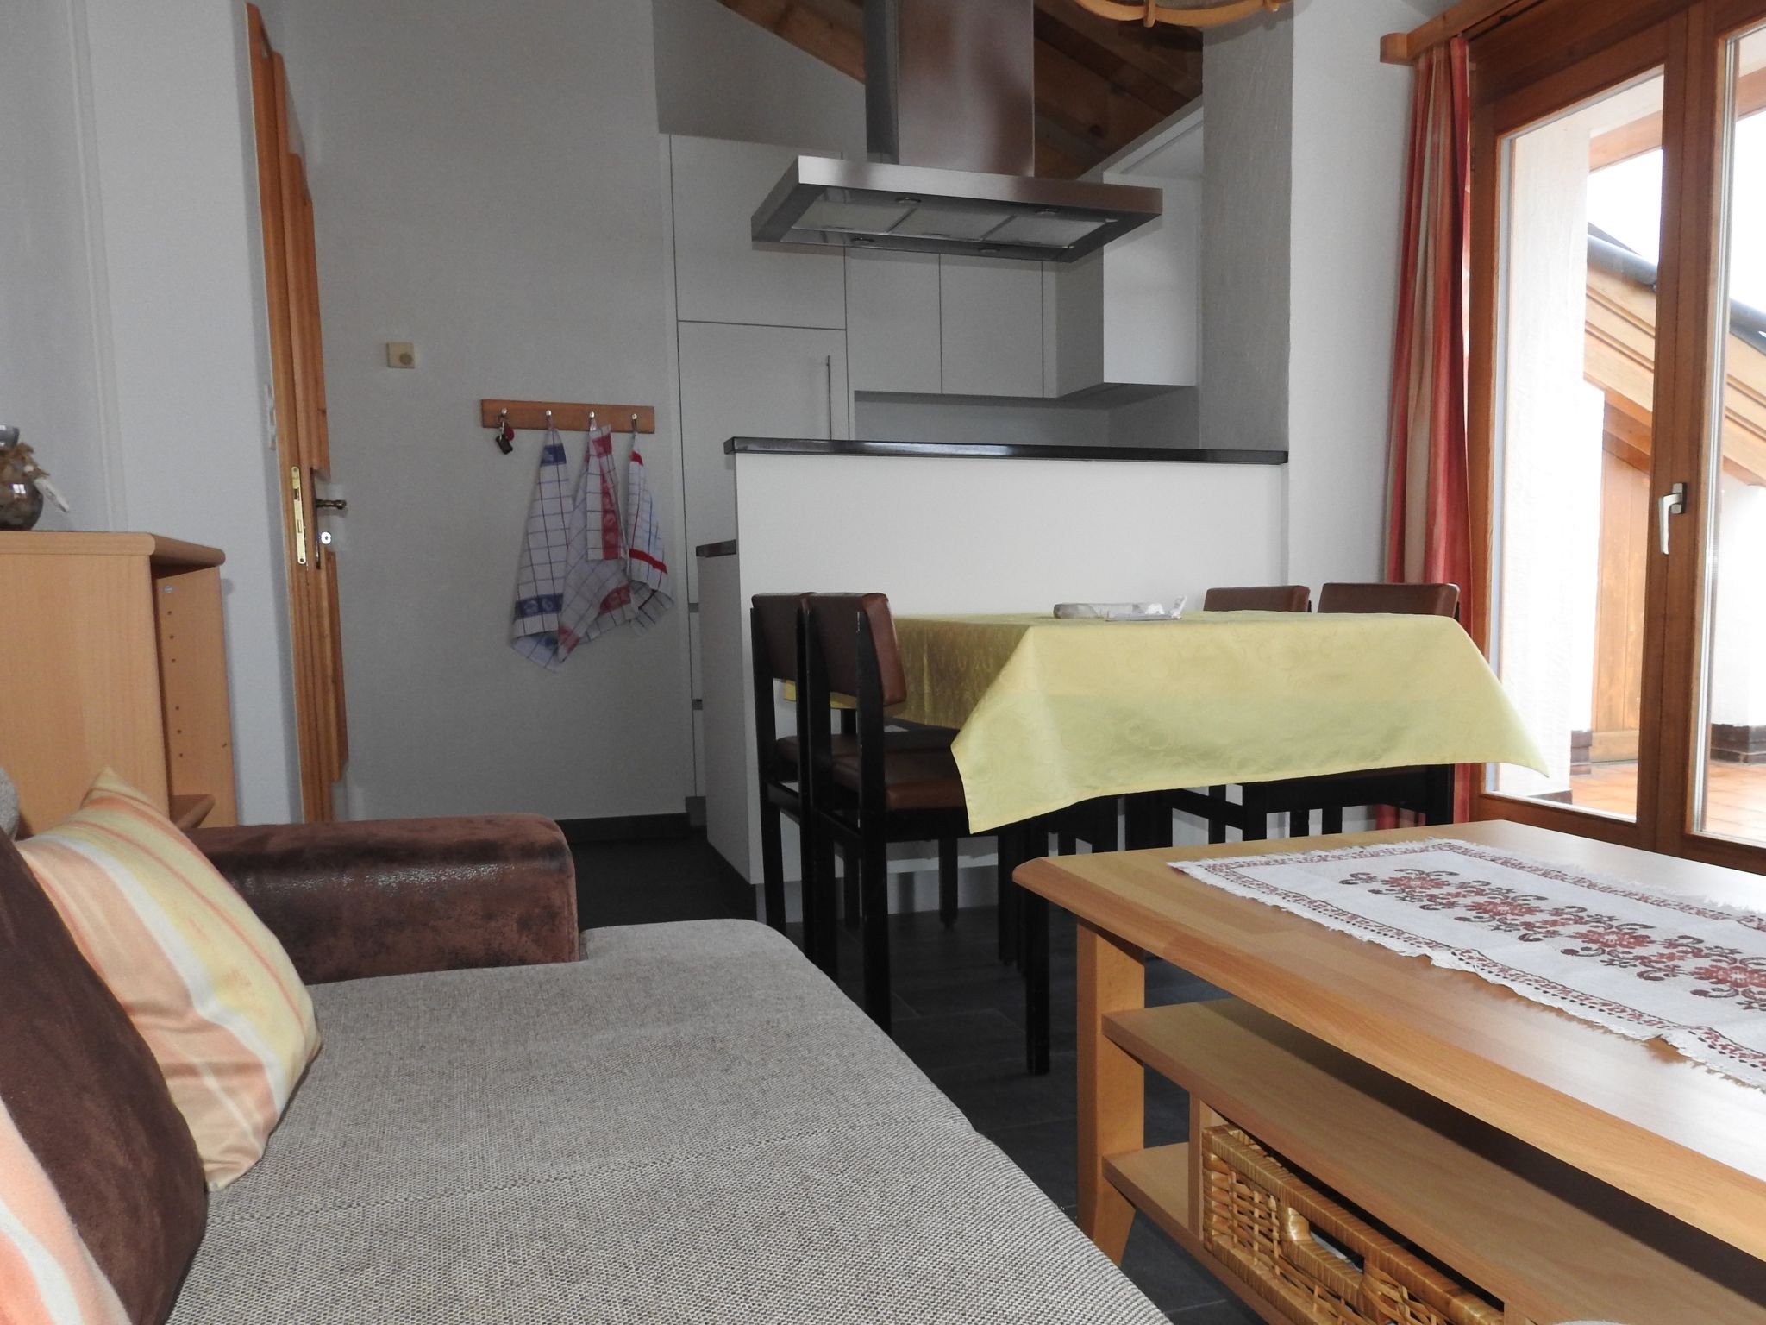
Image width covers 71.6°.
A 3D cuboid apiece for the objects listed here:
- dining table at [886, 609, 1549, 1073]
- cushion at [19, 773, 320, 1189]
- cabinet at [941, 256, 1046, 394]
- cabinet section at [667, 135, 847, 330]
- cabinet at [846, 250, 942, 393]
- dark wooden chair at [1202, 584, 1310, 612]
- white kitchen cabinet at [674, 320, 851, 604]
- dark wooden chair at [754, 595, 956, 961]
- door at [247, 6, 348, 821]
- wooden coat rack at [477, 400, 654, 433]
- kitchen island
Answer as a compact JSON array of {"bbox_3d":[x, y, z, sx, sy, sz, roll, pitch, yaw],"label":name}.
[{"bbox_3d":[0.479,0.274,2.589,0.893,0.751,1.085,-2,4,-19],"label":"dining table"},{"bbox_3d":[-0.632,0.255,1.034,0.130,0.350,0.340,-36,9,-7],"label":"cushion"},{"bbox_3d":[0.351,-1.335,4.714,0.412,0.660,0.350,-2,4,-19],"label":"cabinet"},{"bbox_3d":[-0.488,-1.412,4.259,0.572,0.581,0.560,-2,5,-19],"label":"cabinet section"},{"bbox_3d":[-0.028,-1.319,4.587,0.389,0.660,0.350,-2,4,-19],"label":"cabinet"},{"bbox_3d":[0.733,0.220,2.945,0.484,0.802,0.417,-2,4,-19],"label":"dark wooden chair"},{"bbox_3d":[-0.475,-0.677,4.333,0.565,0.898,0.580,-2,4,-19],"label":"white kitchen cabinet"},{"bbox_3d":[-0.011,0.253,2.669,0.501,0.802,0.417,-2,4,-19],"label":"dark wooden chair"},{"bbox_3d":[-1.462,-0.417,3.096,0.080,2.135,0.700,-3,4,-21],"label":"door"},{"bbox_3d":[-0.968,-0.762,3.794,0.523,0.082,0.045,-2,4,-19],"label":"wooden coat rack"},{"bbox_3d":[0.297,0.014,3.400,1.520,1.167,0.580,-2,4,-19],"label":"kitchen island"}]

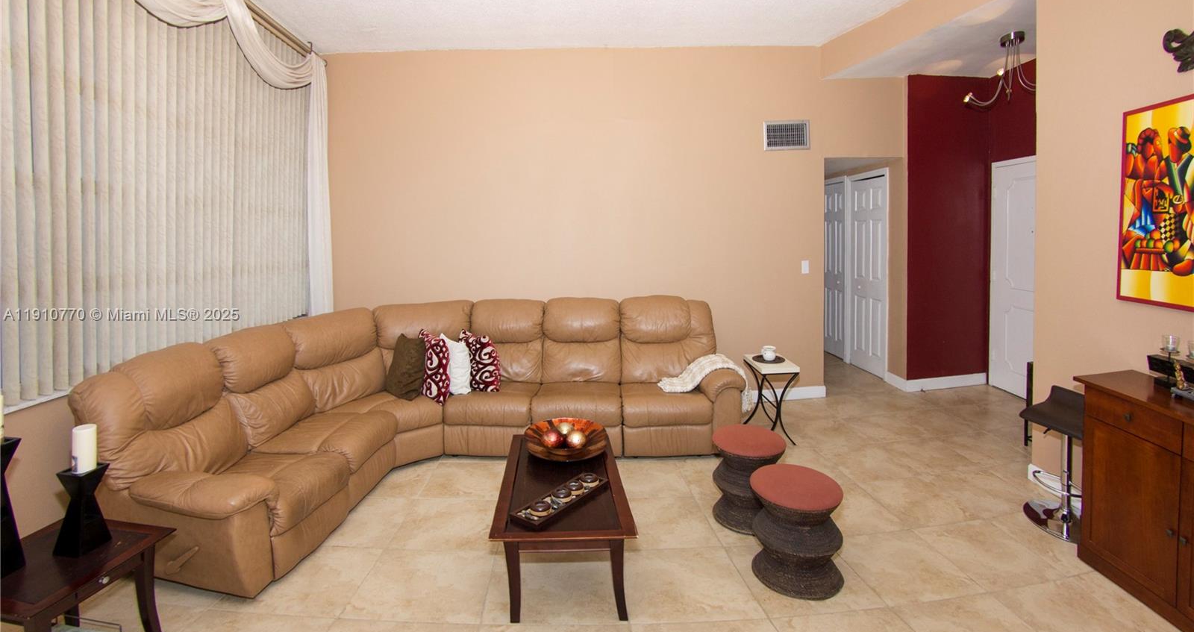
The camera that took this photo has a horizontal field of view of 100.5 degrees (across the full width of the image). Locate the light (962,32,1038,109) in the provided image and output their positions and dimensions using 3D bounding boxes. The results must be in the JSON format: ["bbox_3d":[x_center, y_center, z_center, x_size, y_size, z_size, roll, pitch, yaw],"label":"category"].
[{"bbox_3d":[2.900,-1.770,3.460,0.600,0.430,0.600,0,7,-4],"label":"light"}]

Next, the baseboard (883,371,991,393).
[{"bbox_3d":[3.130,0.600,4.660,0.860,0.105,0.360,0,7,-4],"label":"baseboard"}]

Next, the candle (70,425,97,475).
[{"bbox_3d":[-1.735,0.449,1.680,0.062,0.150,0.062,0,7,-4],"label":"candle"}]

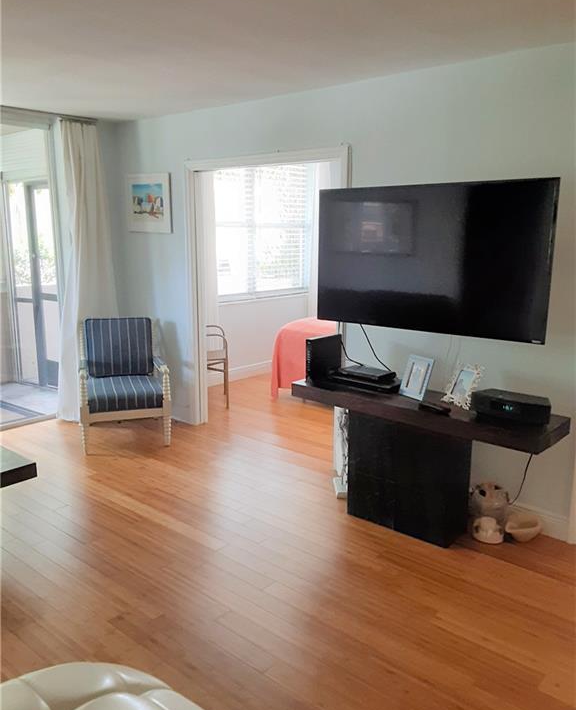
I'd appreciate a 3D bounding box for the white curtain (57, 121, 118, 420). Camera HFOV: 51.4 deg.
[{"bbox_3d":[-1.677,-0.650,4.983,0.220,2.423,0.644,10,15,39],"label":"white curtain"}]

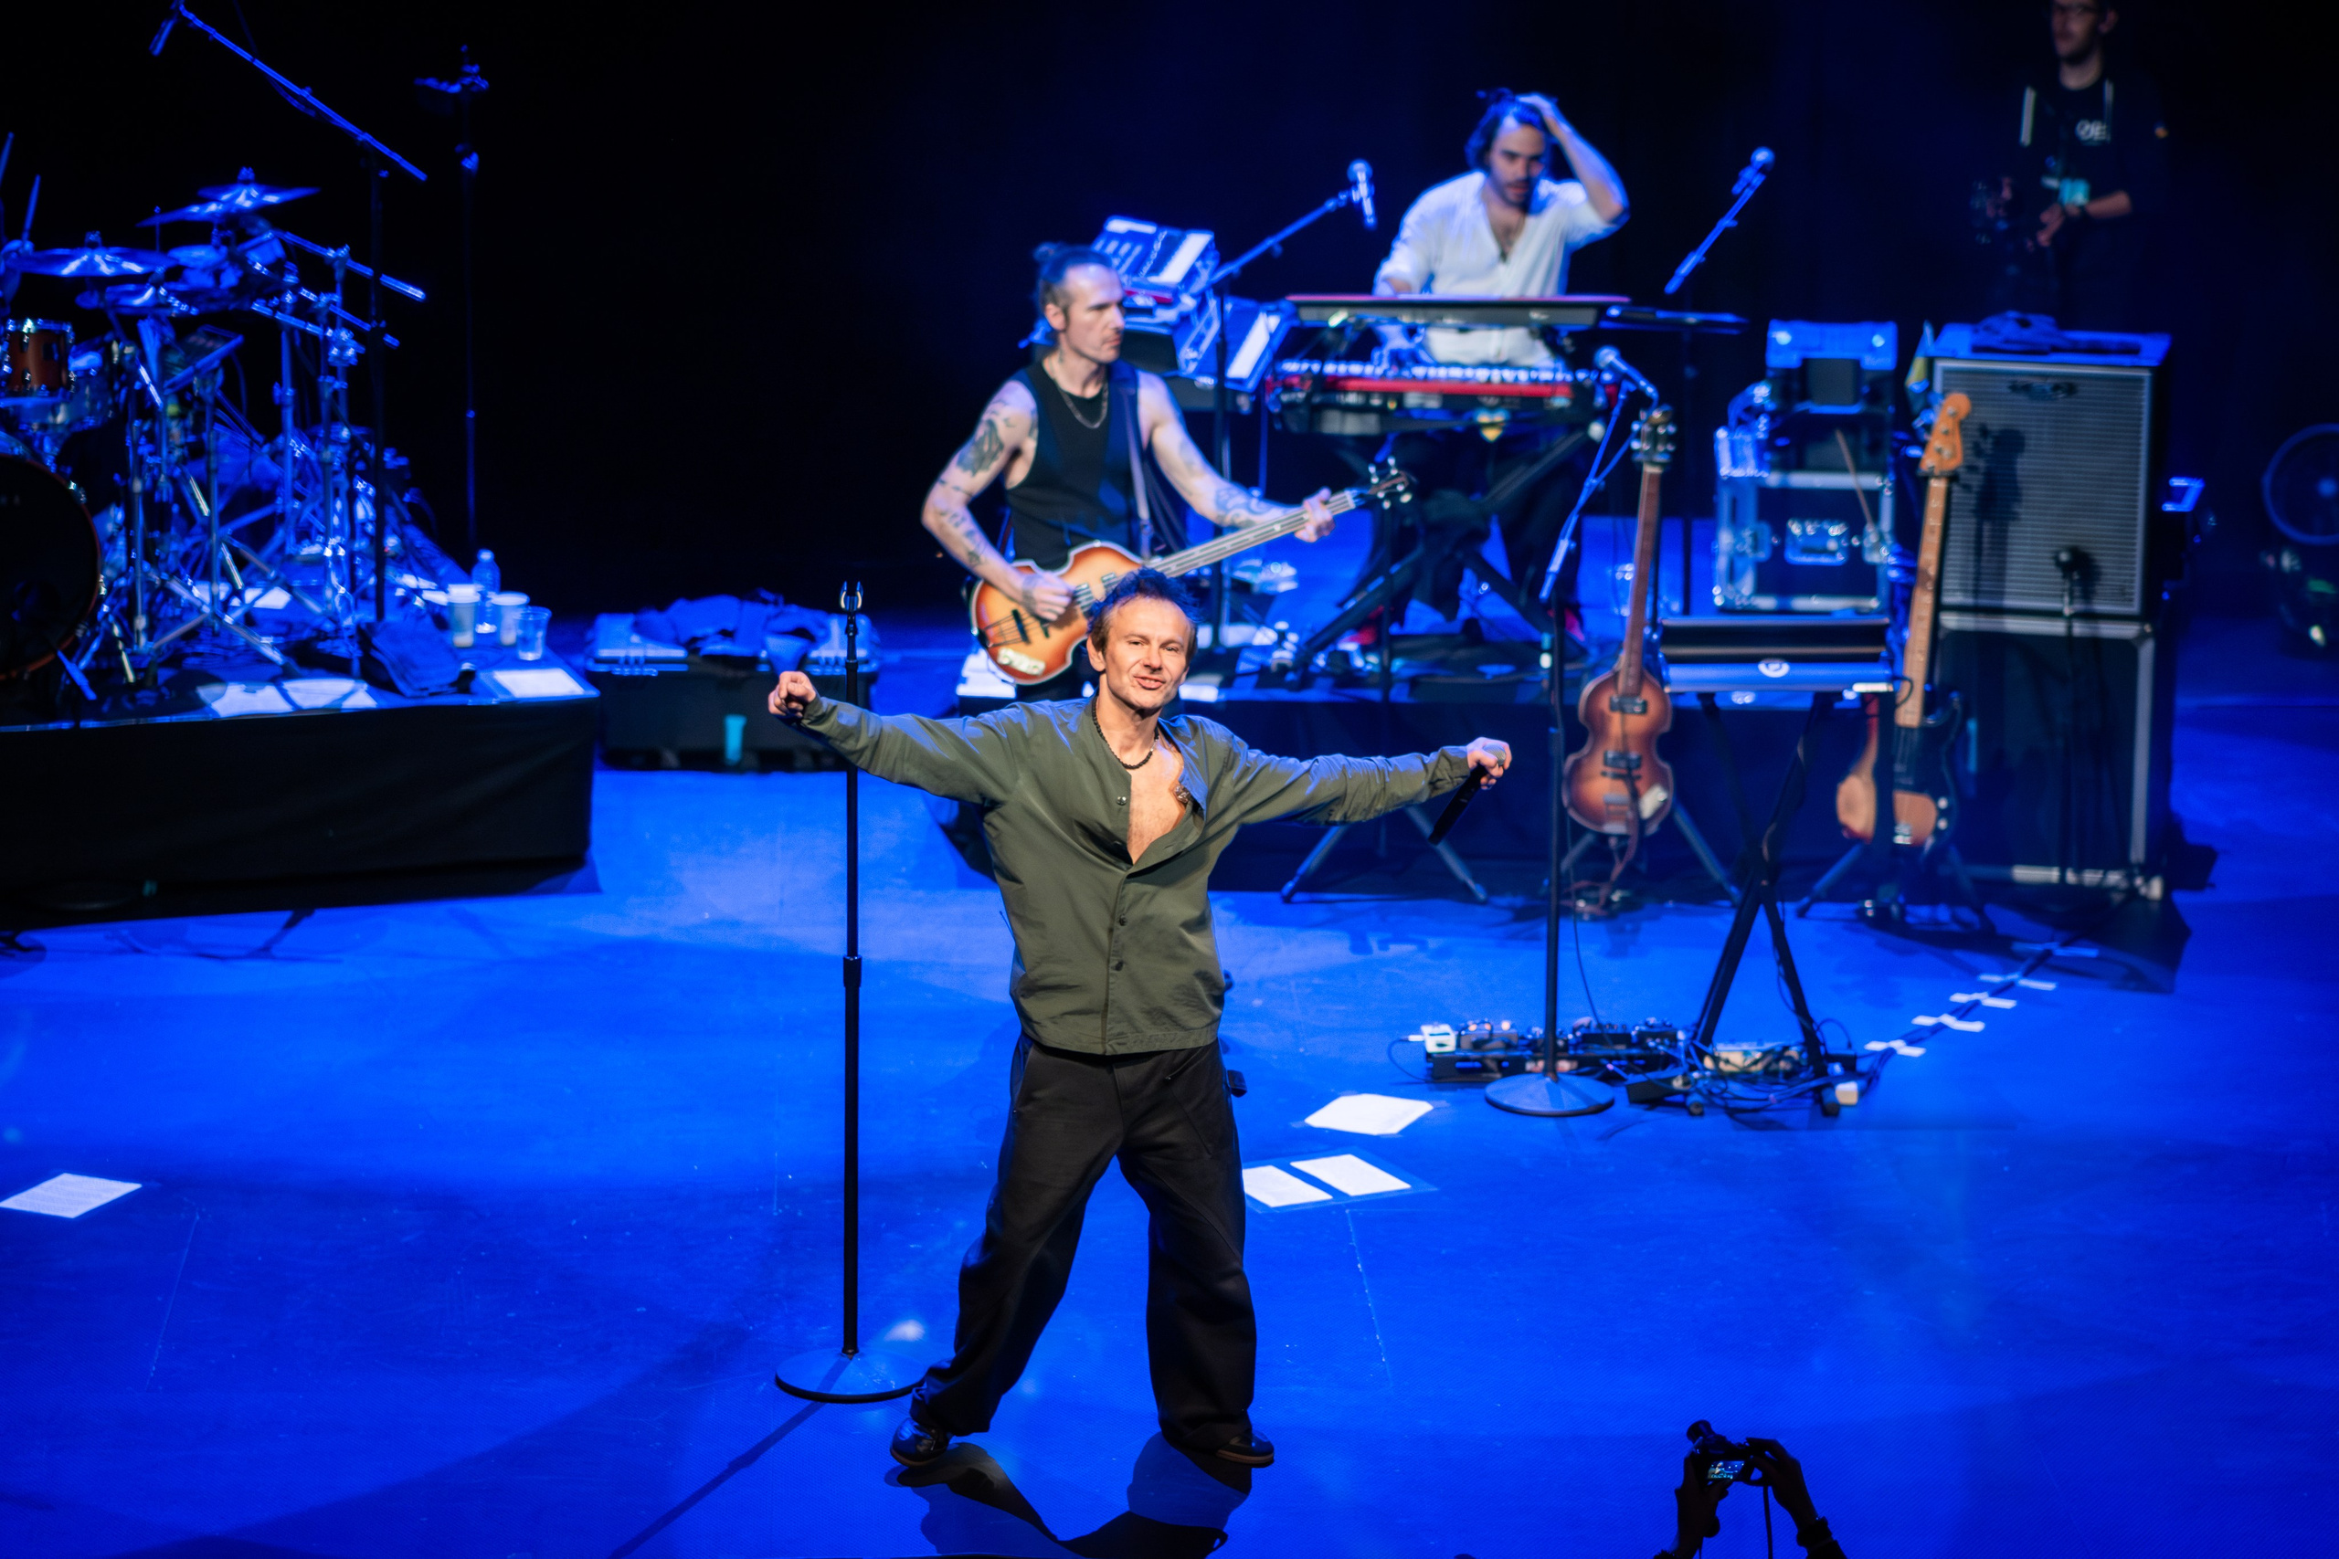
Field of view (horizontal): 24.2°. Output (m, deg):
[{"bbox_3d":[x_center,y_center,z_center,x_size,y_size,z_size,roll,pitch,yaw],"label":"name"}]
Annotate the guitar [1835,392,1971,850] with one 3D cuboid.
[{"bbox_3d":[1.807,-0.358,13.220,0.330,1.170,0.080,5,1,6],"label":"guitar"}]

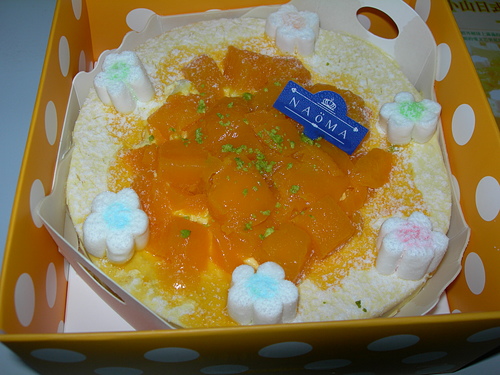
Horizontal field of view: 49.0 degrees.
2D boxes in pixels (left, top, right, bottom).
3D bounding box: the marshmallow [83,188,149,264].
[{"bbox_3d":[-0.059,0.017,0.246,0.029,0.016,0.029,20,61,0],"label":"marshmallow"}]

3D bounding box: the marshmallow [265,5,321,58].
[{"bbox_3d":[0.024,-0.091,0.318,0.029,0.013,0.029,8,56,0],"label":"marshmallow"}]

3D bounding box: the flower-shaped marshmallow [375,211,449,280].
[{"bbox_3d":[0.071,0.027,0.242,0.028,0.015,0.028,-2,44,0],"label":"flower-shaped marshmallow"}]

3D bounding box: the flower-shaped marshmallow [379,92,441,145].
[{"bbox_3d":[0.083,-0.035,0.285,0.029,0.013,0.029,-9,44,0],"label":"flower-shaped marshmallow"}]

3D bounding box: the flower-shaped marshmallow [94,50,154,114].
[{"bbox_3d":[-0.068,-0.056,0.293,0.028,0.016,0.029,-22,59,0],"label":"flower-shaped marshmallow"}]

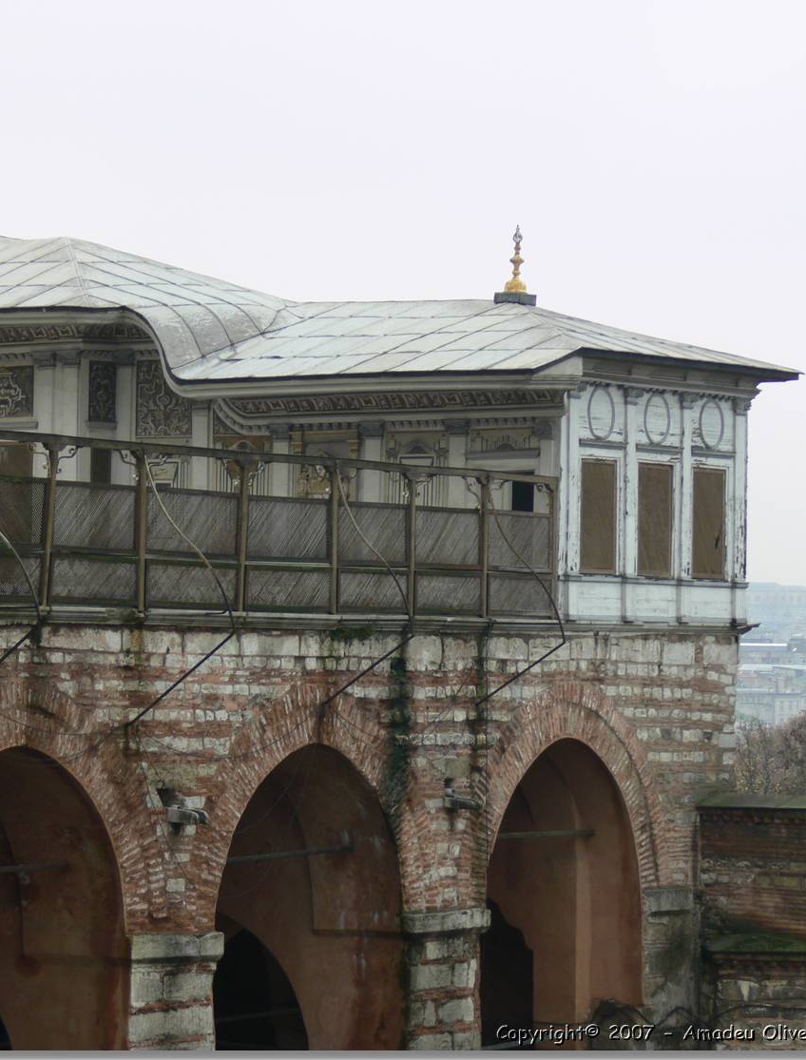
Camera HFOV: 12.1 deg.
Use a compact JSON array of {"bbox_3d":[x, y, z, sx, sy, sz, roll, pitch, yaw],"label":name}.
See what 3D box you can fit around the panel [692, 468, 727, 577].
[{"bbox_3d":[4.939,-0.101,61.322,0.060,1.769,0.932,0,-2,39],"label":"panel"}]

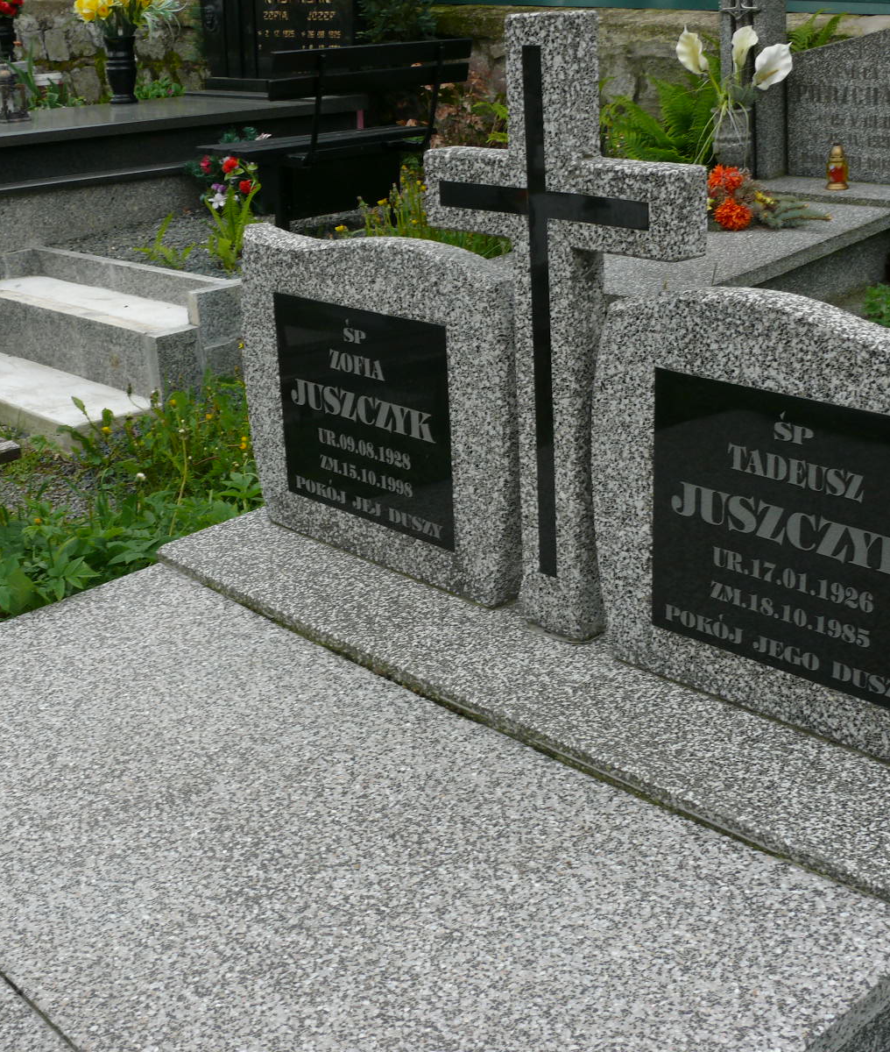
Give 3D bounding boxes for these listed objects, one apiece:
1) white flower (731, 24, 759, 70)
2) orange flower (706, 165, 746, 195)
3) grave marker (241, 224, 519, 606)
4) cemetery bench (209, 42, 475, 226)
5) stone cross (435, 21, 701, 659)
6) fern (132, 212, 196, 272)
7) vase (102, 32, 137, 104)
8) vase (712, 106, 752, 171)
[{"bbox_3d":[1.162,-1.853,5.500,0.100,0.165,0.100,-22,28,-38],"label":"white flower"},{"bbox_3d":[0.834,-1.024,4.200,0.110,0.095,0.115,-4,20,1],"label":"orange flower"},{"bbox_3d":[-0.107,-0.218,2.539,0.090,0.605,0.725,-20,26,-37],"label":"grave marker"},{"bbox_3d":[-0.425,-1.511,5.598,1.000,0.750,0.470,-20,26,-37],"label":"cemetery bench"},{"bbox_3d":[0.189,-0.306,2.339,0.091,1.014,0.523,-20,27,-39],"label":"stone cross"},{"bbox_3d":[-0.914,-0.928,4.620,0.200,0.180,0.210,-20,26,-37],"label":"fern"},{"bbox_3d":[-1.510,-2.124,6.600,0.148,0.305,0.148,-20,26,-37],"label":"vase"},{"bbox_3d":[1.146,-1.526,5.650,0.155,0.290,0.155,-3,21,1],"label":"vase"}]

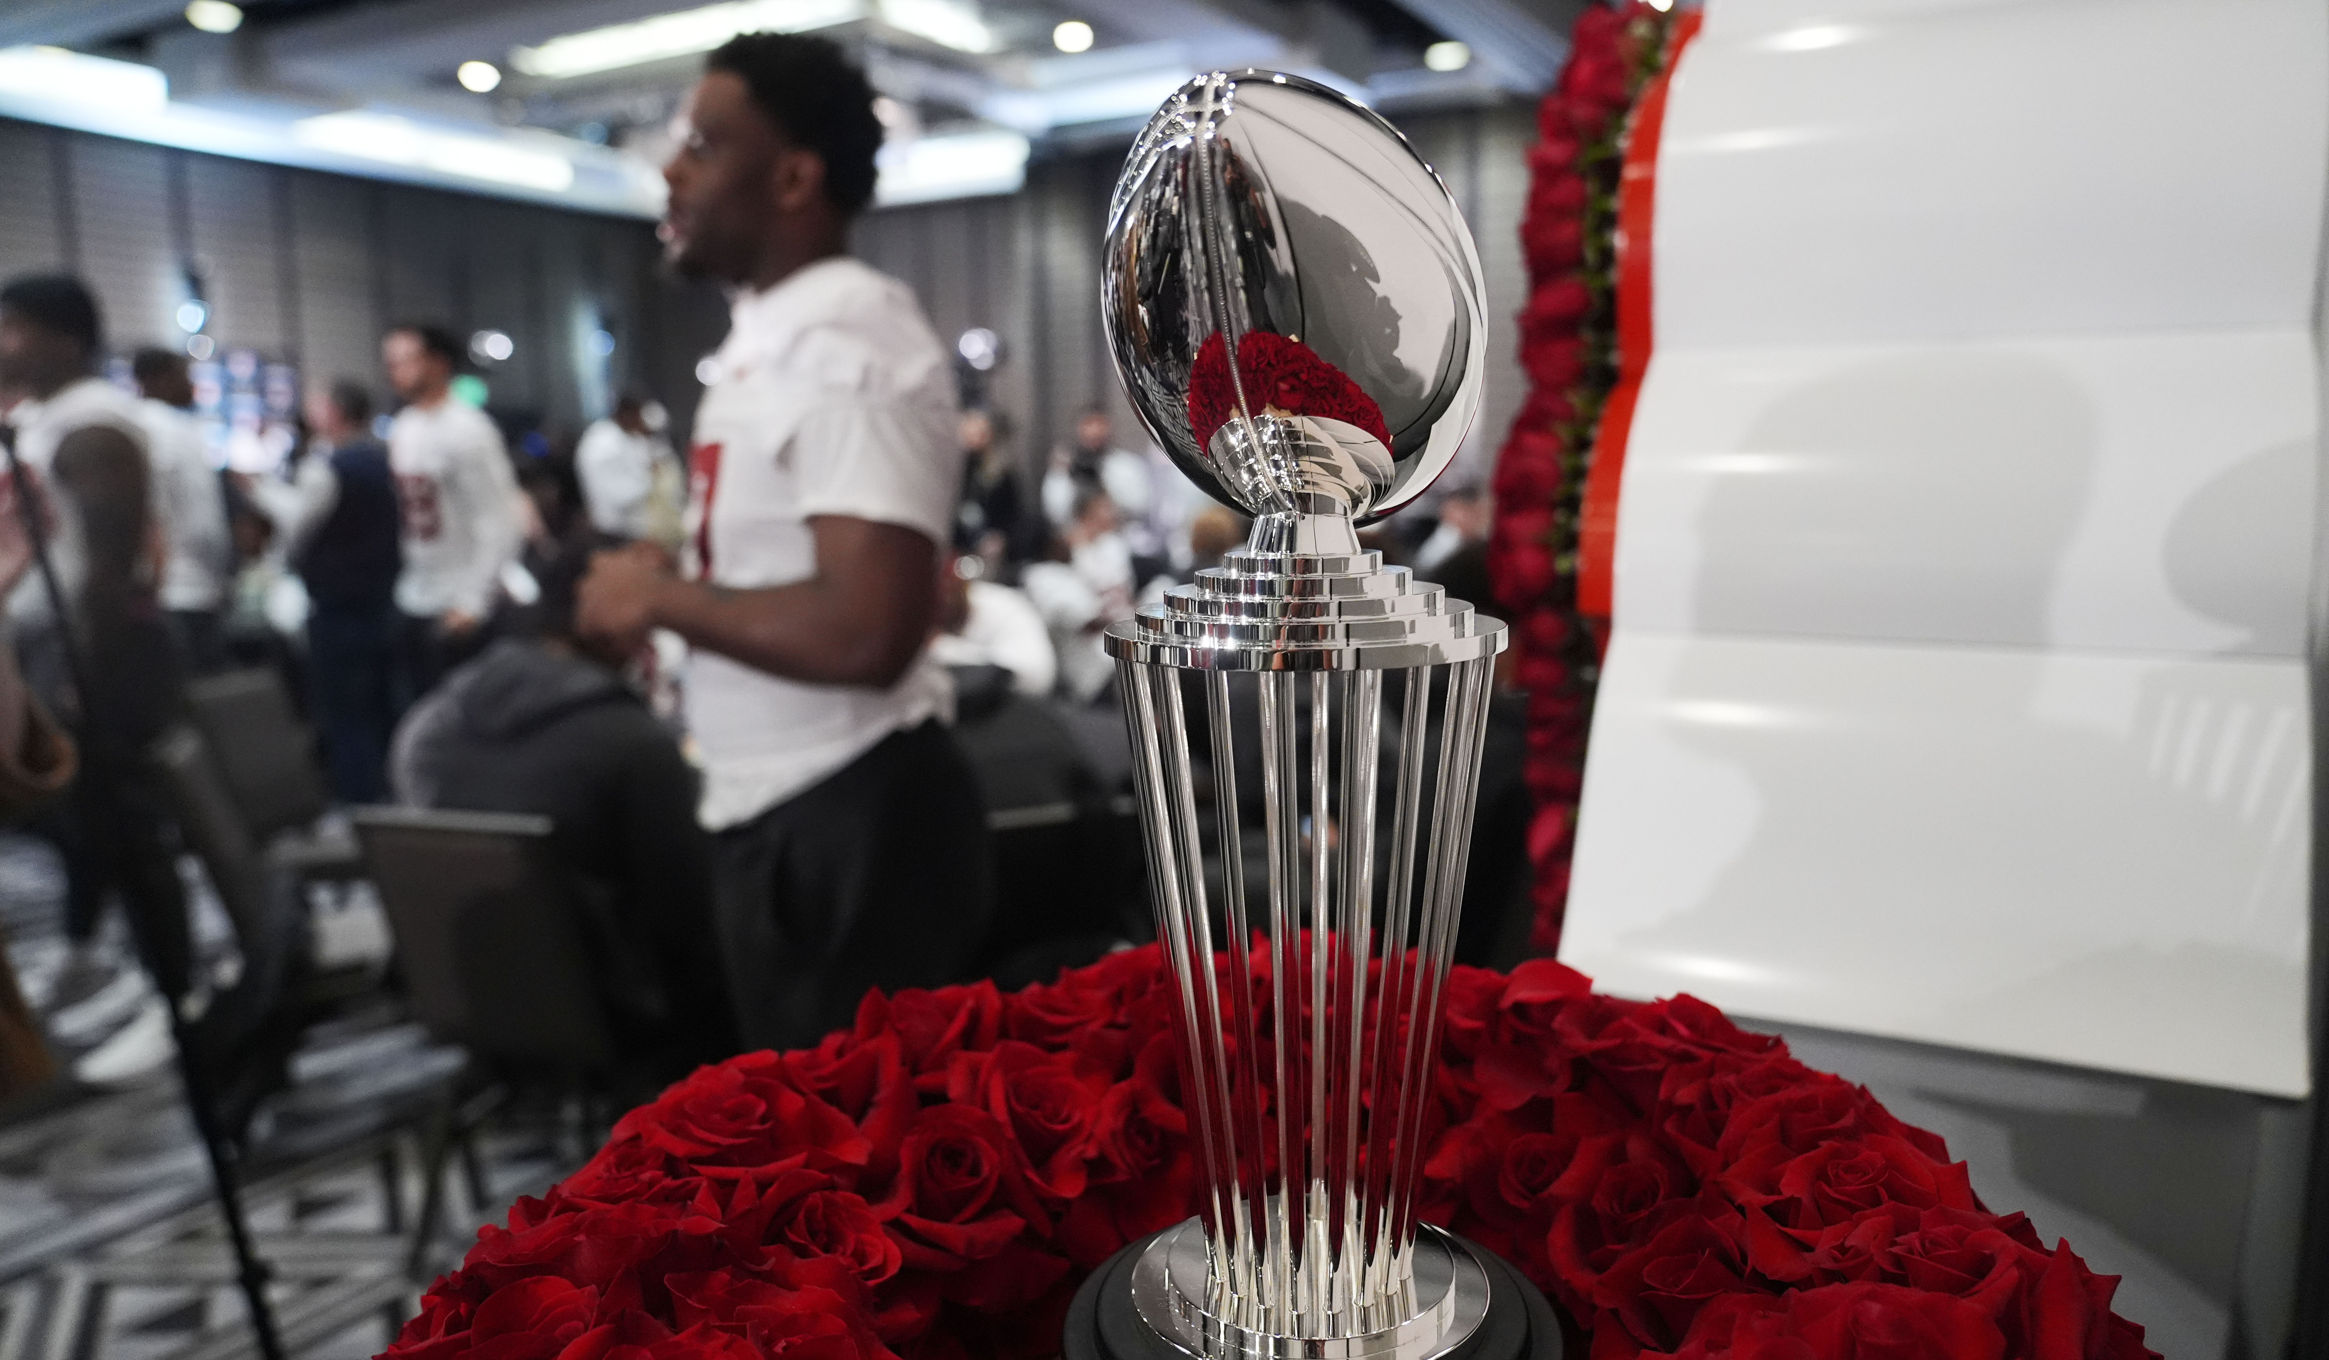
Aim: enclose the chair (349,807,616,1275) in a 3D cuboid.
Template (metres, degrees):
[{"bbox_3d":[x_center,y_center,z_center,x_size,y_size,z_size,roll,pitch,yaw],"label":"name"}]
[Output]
[{"bbox_3d":[-1.114,0.629,2.942,0.450,0.881,0.560,2,8,20],"label":"chair"}]

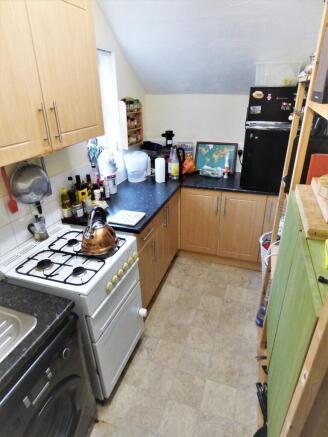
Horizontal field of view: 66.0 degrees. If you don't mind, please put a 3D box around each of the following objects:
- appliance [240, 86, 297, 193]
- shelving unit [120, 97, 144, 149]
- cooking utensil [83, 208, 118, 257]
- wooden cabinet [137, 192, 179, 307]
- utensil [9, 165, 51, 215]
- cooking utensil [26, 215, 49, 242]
[{"bbox_3d":[1.047,-0.710,2.326,0.485,0.865,0.480,13,30,27],"label":"appliance"},{"bbox_3d":[-0.321,-0.988,2.611,0.075,0.445,0.370,8,28,19],"label":"shelving unit"},{"bbox_3d":[-0.392,0.065,1.507,0.220,0.235,0.205,-14,29,-24],"label":"cooking utensil"},{"bbox_3d":[-0.278,0.212,2.406,0.570,0.720,0.970,8,28,19],"label":"wooden cabinet"},{"bbox_3d":[-0.789,-0.167,1.529,0.080,0.320,0.260,8,28,19],"label":"utensil"},{"bbox_3d":[-0.805,0.069,1.595,0.150,0.150,0.095,-19,31,-31],"label":"cooking utensil"}]

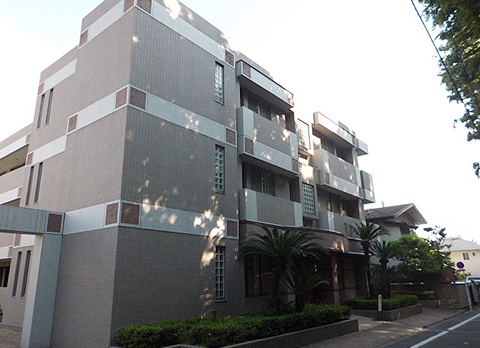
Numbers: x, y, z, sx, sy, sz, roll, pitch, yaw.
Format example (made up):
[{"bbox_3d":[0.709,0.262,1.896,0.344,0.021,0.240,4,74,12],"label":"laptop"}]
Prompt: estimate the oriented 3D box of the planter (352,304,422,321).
[{"bbox_3d":[5.688,5.399,14.188,1.850,0.360,3.500,-13,-20,37],"label":"planter"}]

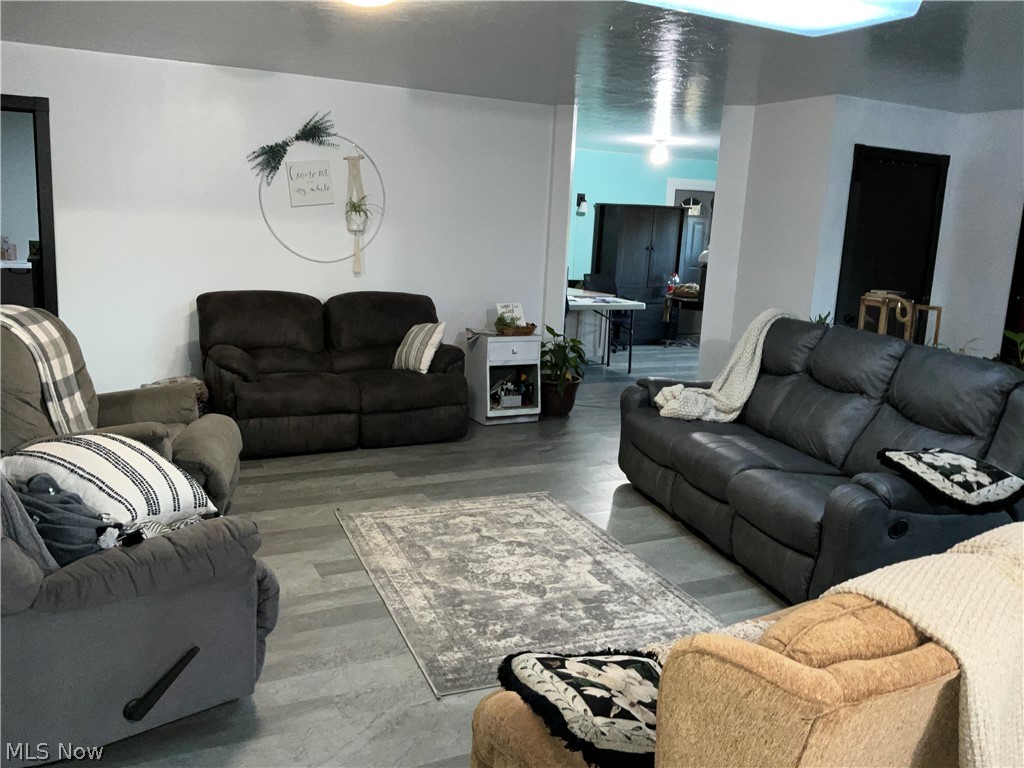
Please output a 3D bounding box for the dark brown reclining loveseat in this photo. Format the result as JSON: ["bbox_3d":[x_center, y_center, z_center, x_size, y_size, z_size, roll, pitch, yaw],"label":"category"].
[{"bbox_3d":[-1.228,-0.130,5.939,1.650,0.980,0.940,-4,13,-30],"label":"dark brown reclining loveseat"}]

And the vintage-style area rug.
[{"bbox_3d":[-0.014,0.823,3.898,1.220,0.012,1.830,-2,12,-22],"label":"vintage-style area rug"}]

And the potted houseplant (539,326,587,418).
[{"bbox_3d":[0.359,-0.126,6.945,0.460,0.740,0.460,3,11,-1],"label":"potted houseplant"}]

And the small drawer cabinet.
[{"bbox_3d":[-0.077,-0.069,6.702,0.470,0.680,0.450,-3,12,-26],"label":"small drawer cabinet"}]

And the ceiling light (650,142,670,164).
[{"bbox_3d":[1.611,-2.528,9.349,0.200,0.230,0.200,3,11,-1],"label":"ceiling light"}]

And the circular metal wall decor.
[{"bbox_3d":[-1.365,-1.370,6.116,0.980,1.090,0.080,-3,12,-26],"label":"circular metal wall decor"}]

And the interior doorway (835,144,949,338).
[{"bbox_3d":[2.684,-0.588,6.246,0.950,2.140,0.120,-3,12,-26],"label":"interior doorway"}]

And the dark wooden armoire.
[{"bbox_3d":[1.627,-1.442,11.315,1.050,1.770,0.660,-3,12,-26],"label":"dark wooden armoire"}]

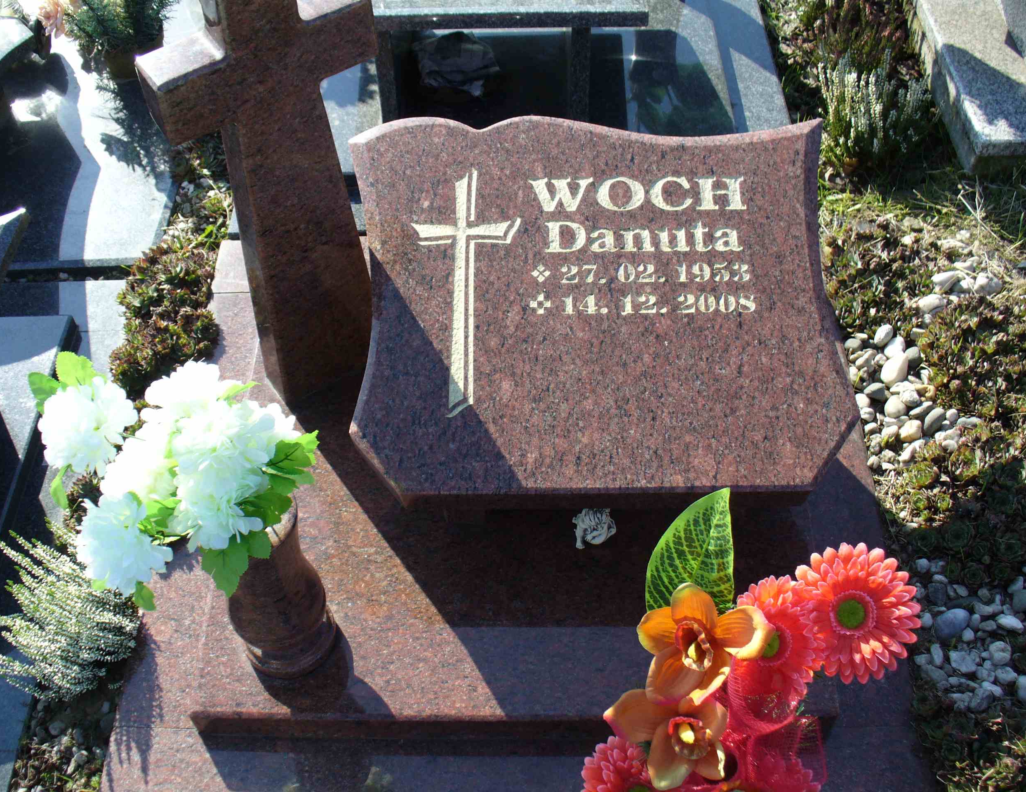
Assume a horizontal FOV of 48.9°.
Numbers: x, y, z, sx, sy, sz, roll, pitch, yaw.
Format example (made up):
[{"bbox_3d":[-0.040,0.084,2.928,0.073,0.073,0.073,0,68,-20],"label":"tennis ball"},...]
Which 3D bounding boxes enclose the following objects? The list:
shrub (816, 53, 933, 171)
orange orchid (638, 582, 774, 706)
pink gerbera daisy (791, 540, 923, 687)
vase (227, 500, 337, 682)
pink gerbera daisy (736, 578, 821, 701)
[{"bbox_3d":[0.623,-0.490,1.940,0.180,0.180,0.160,0,52,0],"label":"shrub"},{"bbox_3d":[0.160,0.208,0.940,0.112,0.050,0.105,0,85,3],"label":"orange orchid"},{"bbox_3d":[0.292,0.185,0.955,0.108,0.042,0.116,0,83,9],"label":"pink gerbera daisy"},{"bbox_3d":[-0.254,0.196,1.190,0.105,0.262,0.105,0,52,0],"label":"vase"},{"bbox_3d":[0.227,0.213,0.985,0.100,0.045,0.113,0,83,12],"label":"pink gerbera daisy"}]

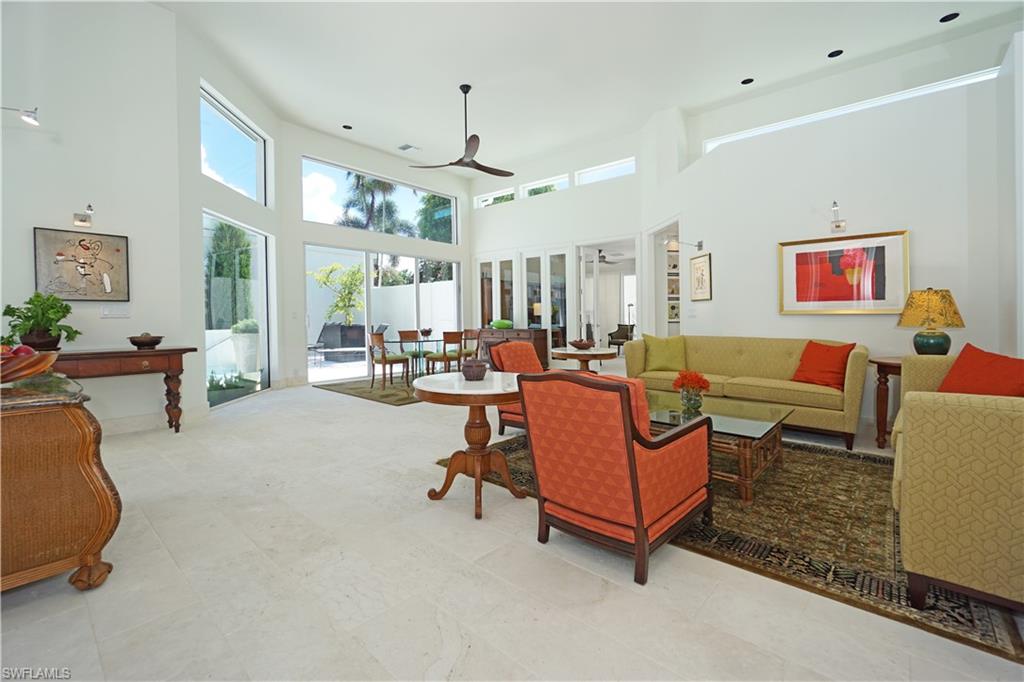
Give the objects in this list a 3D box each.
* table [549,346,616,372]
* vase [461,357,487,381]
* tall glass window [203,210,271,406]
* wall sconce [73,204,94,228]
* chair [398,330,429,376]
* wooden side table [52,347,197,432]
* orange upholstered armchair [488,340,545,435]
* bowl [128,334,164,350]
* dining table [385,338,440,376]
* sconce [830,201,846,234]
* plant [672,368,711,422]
[{"bbox_3d":[0.832,0.480,4.974,0.749,0.732,0.749,2,4,42],"label":"table"},{"bbox_3d":[-0.228,0.179,2.604,0.148,0.105,0.148,0,3,0],"label":"vase"},{"bbox_3d":[-3.916,-0.406,6.134,0.090,2.420,1.580,-1,3,-5],"label":"tall glass window"},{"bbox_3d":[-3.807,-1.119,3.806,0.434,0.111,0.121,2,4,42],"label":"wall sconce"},{"bbox_3d":[-1.729,0.283,7.808,0.575,0.895,0.456,2,4,42],"label":"chair"},{"bbox_3d":[-3.837,0.520,3.940,0.410,0.835,1.420,2,4,45],"label":"wooden side table"},{"bbox_3d":[0.333,0.480,4.244,0.840,0.880,0.680,1,3,31],"label":"orange upholstered armchair"},{"bbox_3d":[-3.593,0.015,4.192,0.270,0.155,0.270,2,4,45],"label":"bowl"},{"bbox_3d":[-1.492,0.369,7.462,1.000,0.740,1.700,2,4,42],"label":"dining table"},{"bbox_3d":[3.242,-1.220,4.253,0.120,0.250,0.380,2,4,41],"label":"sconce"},{"bbox_3d":[1.418,0.383,3.370,0.290,0.335,0.290,2,4,41],"label":"plant"}]

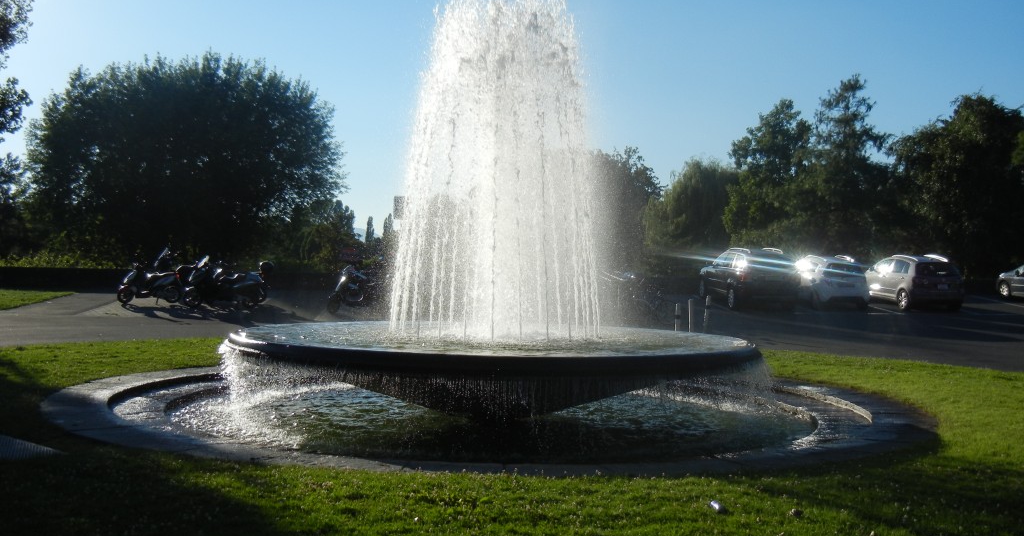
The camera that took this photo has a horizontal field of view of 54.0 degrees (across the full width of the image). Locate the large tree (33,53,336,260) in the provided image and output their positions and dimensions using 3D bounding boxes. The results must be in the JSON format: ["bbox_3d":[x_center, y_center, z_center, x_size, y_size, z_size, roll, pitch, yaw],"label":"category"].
[{"bbox_3d":[-14.044,-4.297,43.000,13.400,9.800,12.500,1,0,0],"label":"large tree"}]

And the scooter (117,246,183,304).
[{"bbox_3d":[-10.019,0.359,27.800,1.850,1.240,0.740,1,0,-12],"label":"scooter"}]

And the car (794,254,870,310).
[{"bbox_3d":[9.620,0.310,31.000,1.780,1.600,4.250,1,3,0],"label":"car"}]

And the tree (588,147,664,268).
[{"bbox_3d":[6.372,-3.027,58.000,5.000,8.000,5.000,1,0,0],"label":"tree"}]

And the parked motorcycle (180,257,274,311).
[{"bbox_3d":[-7.802,0.379,27.200,2.150,1.320,0.800,1,0,-7],"label":"parked motorcycle"}]

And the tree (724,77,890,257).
[{"bbox_3d":[14.054,-4.033,48.000,7.800,10.100,7.600,1,0,0],"label":"tree"}]

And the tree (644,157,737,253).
[{"bbox_3d":[11.891,-3.297,67.000,6.800,8.600,6.800,1,0,0],"label":"tree"}]

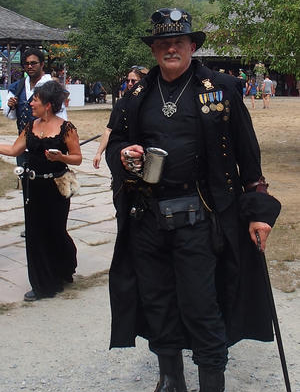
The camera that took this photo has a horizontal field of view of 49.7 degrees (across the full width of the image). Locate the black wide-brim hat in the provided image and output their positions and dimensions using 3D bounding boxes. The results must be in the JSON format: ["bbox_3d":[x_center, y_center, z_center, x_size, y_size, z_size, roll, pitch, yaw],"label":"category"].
[{"bbox_3d":[0.107,-0.762,1.480,0.300,0.155,0.340,3,13,15],"label":"black wide-brim hat"}]

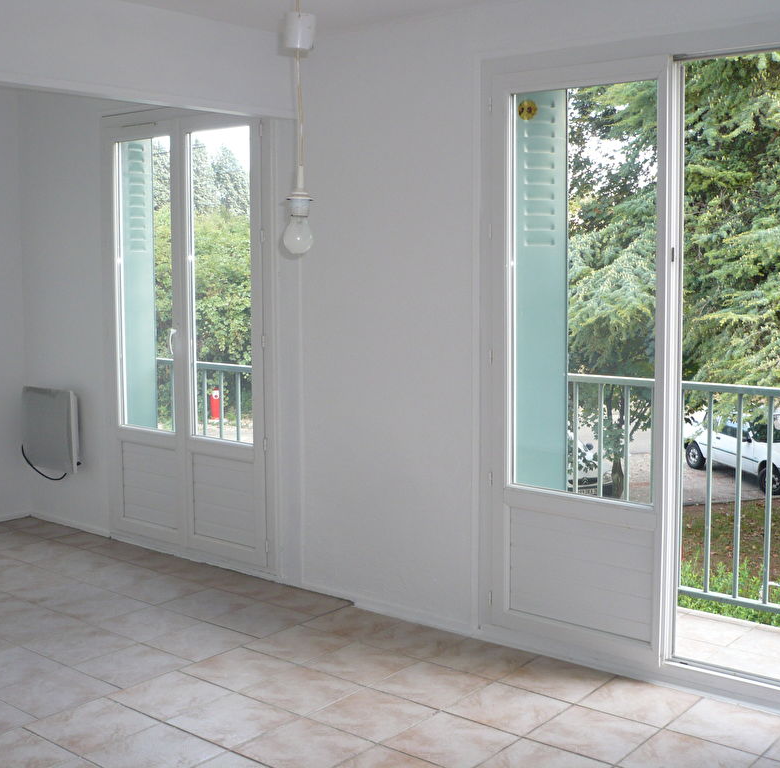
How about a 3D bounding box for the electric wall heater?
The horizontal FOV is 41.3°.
[{"bbox_3d":[-1.976,0.258,6.051,0.472,0.463,0.070,5,8,39],"label":"electric wall heater"}]

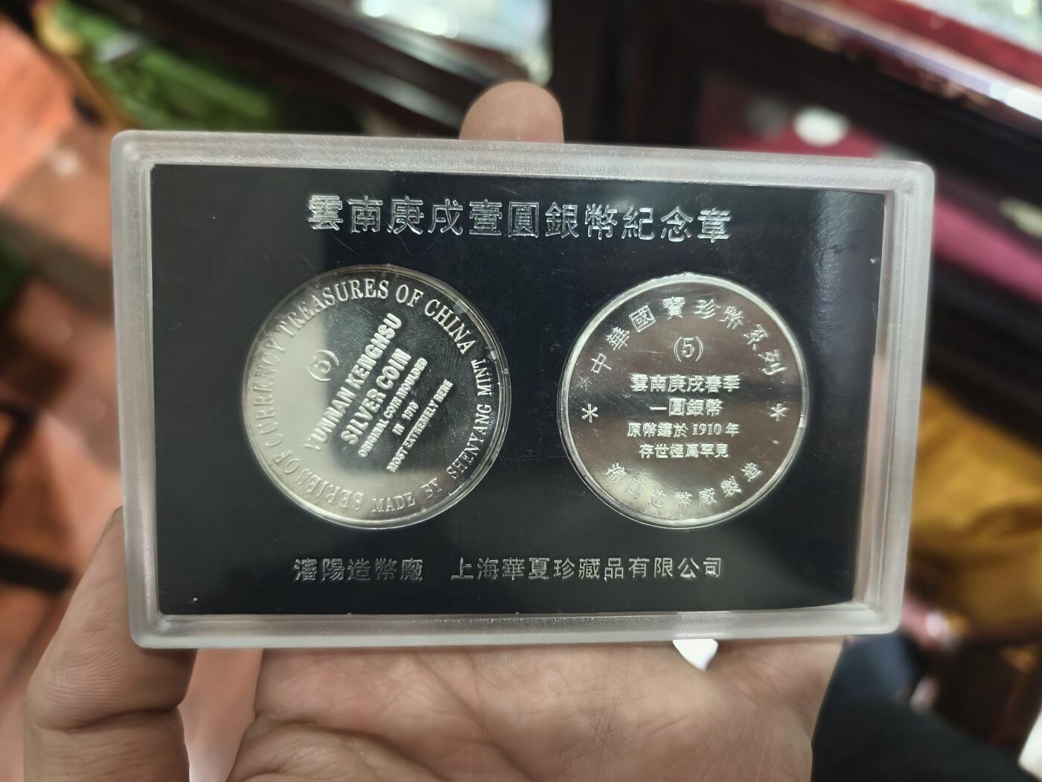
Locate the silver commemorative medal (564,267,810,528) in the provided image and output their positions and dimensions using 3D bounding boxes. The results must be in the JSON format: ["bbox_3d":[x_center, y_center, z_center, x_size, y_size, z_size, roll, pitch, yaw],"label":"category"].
[{"bbox_3d":[0.025,0.002,0.108,0.039,0.039,0.003,1,5,-5],"label":"silver commemorative medal"}]

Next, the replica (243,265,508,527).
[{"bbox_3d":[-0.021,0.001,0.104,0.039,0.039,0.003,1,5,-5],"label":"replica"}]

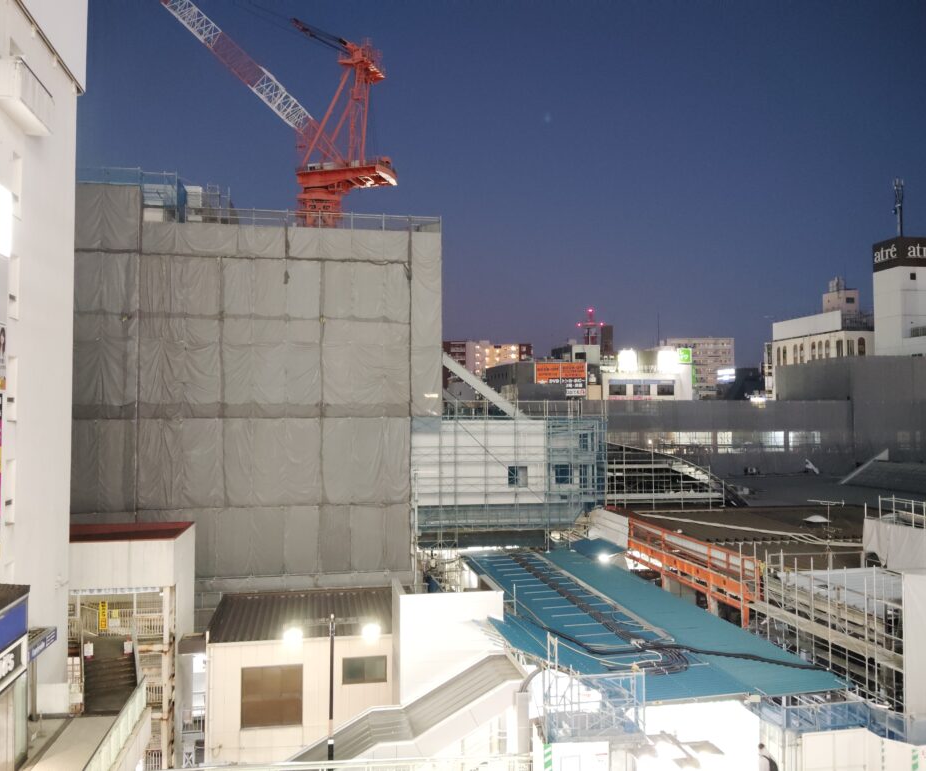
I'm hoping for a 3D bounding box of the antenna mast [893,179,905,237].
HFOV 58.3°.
[{"bbox_3d":[51.727,-20.916,98.300,1.150,7.100,1.150,0,-2,-10],"label":"antenna mast"}]

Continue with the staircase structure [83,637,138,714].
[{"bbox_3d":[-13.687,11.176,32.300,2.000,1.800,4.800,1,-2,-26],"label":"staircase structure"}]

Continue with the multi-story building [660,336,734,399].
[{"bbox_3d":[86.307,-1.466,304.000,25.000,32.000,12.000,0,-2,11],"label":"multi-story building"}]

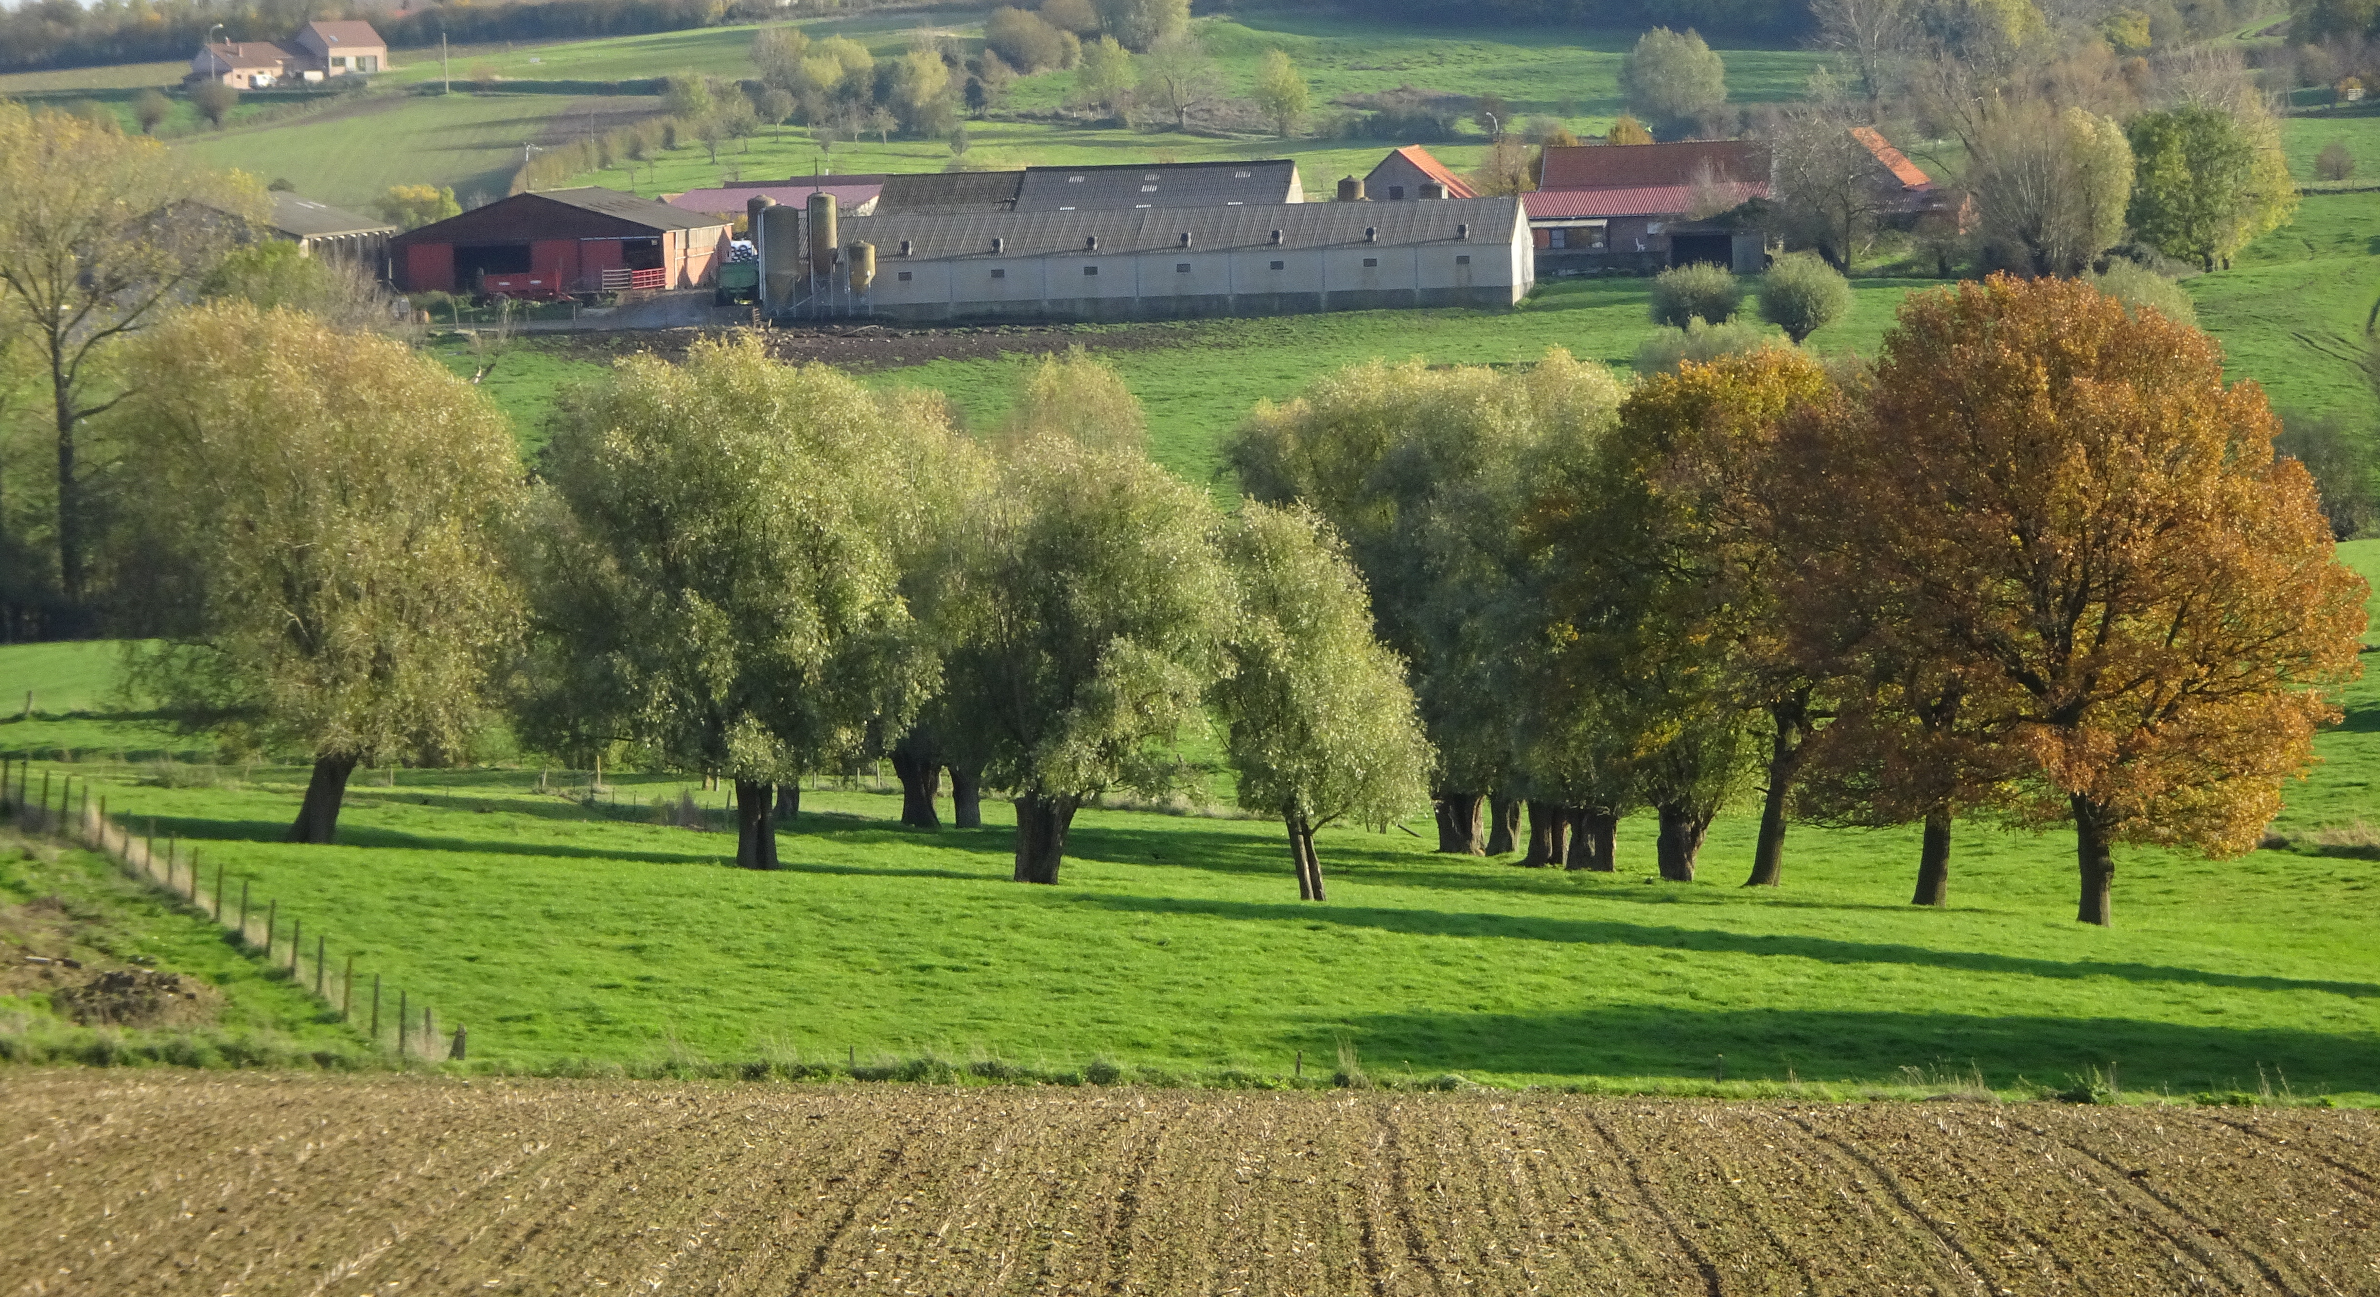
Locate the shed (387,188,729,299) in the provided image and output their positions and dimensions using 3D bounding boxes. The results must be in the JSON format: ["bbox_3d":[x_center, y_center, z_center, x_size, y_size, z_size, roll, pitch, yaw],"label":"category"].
[{"bbox_3d":[-39.713,-25.788,772.639,17.400,6.300,19.000,-1,3,9],"label":"shed"}]

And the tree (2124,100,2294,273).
[{"bbox_3d":[65.001,-29.449,780.000,10.600,11.000,10.200,-1,3,9],"label":"tree"}]

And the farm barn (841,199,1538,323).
[{"bbox_3d":[-2.046,-23.576,744.379,45.200,6.500,11.800,-1,3,9],"label":"farm barn"}]

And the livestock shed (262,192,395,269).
[{"bbox_3d":[-59.589,-24.835,760.880,14.800,6.600,24.000,-1,3,9],"label":"livestock shed"}]

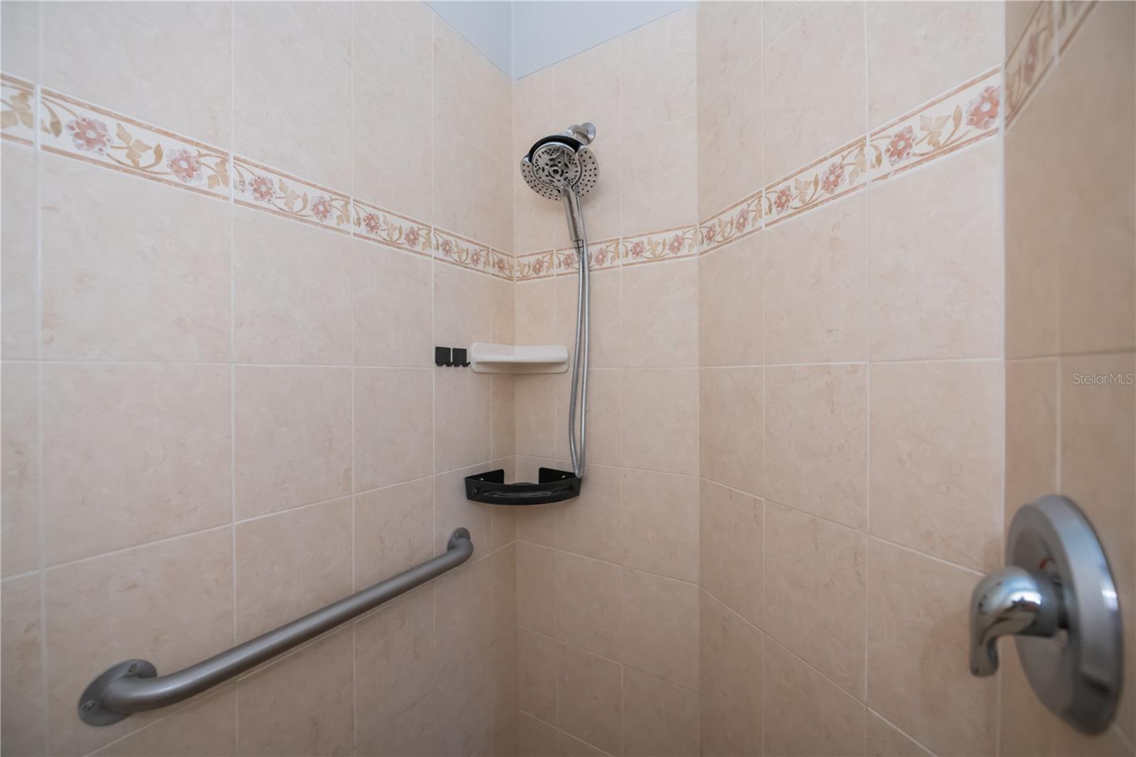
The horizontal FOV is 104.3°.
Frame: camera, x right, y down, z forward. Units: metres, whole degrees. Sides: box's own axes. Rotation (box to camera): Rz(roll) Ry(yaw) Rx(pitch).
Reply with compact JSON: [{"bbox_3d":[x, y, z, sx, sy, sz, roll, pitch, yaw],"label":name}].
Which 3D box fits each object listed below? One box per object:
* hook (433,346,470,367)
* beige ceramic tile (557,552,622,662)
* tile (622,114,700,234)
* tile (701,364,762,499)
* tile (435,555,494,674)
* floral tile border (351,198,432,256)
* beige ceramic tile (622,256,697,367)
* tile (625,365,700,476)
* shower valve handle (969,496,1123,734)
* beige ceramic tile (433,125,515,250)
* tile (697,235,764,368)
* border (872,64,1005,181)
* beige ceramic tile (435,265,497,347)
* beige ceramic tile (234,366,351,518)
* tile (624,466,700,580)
[{"bbox_3d":[-0.278,-0.051,1.086,0.020,0.046,0.103,0,0,32],"label":"hook"},{"bbox_3d":[0.056,0.609,1.190,0.198,0.252,0.010,0,1,32],"label":"beige ceramic tile"},{"bbox_3d":[0.219,-0.482,1.066,0.190,0.246,0.010,0,0,32],"label":"tile"},{"bbox_3d":[0.343,0.101,0.934,0.010,0.252,0.197,0,0,-20],"label":"tile"},{"bbox_3d":[-0.269,0.613,1.143,0.010,0.254,0.199,0,1,32],"label":"tile"},{"bbox_3d":[-0.379,-0.320,0.964,0.010,0.077,0.199,0,1,32],"label":"floral tile border"},{"bbox_3d":[0.220,-0.152,1.068,0.190,0.249,0.010,0,0,32],"label":"beige ceramic tile"},{"bbox_3d":[0.222,0.101,1.077,0.193,0.251,0.010,0,0,31],"label":"tile"},{"bbox_3d":[0.381,0.184,0.375,0.064,0.176,0.176,0,1,32],"label":"shower valve handle"},{"bbox_3d":[-0.242,-0.490,1.180,0.010,0.254,0.310,0,1,32],"label":"beige ceramic tile"},{"bbox_3d":[0.338,-0.151,0.922,0.010,0.249,0.195,0,0,-20],"label":"tile"},{"bbox_3d":[0.467,-0.319,0.570,0.010,0.076,0.149,0,0,-20],"label":"border"},{"bbox_3d":[-0.269,-0.153,1.130,0.010,0.252,0.198,0,1,32],"label":"beige ceramic tile"},{"bbox_3d":[-0.478,0.104,0.785,0.010,0.249,0.195,0,0,32],"label":"beige ceramic tile"},{"bbox_3d":[0.224,0.355,1.084,0.193,0.252,0.010,0,1,32],"label":"tile"}]

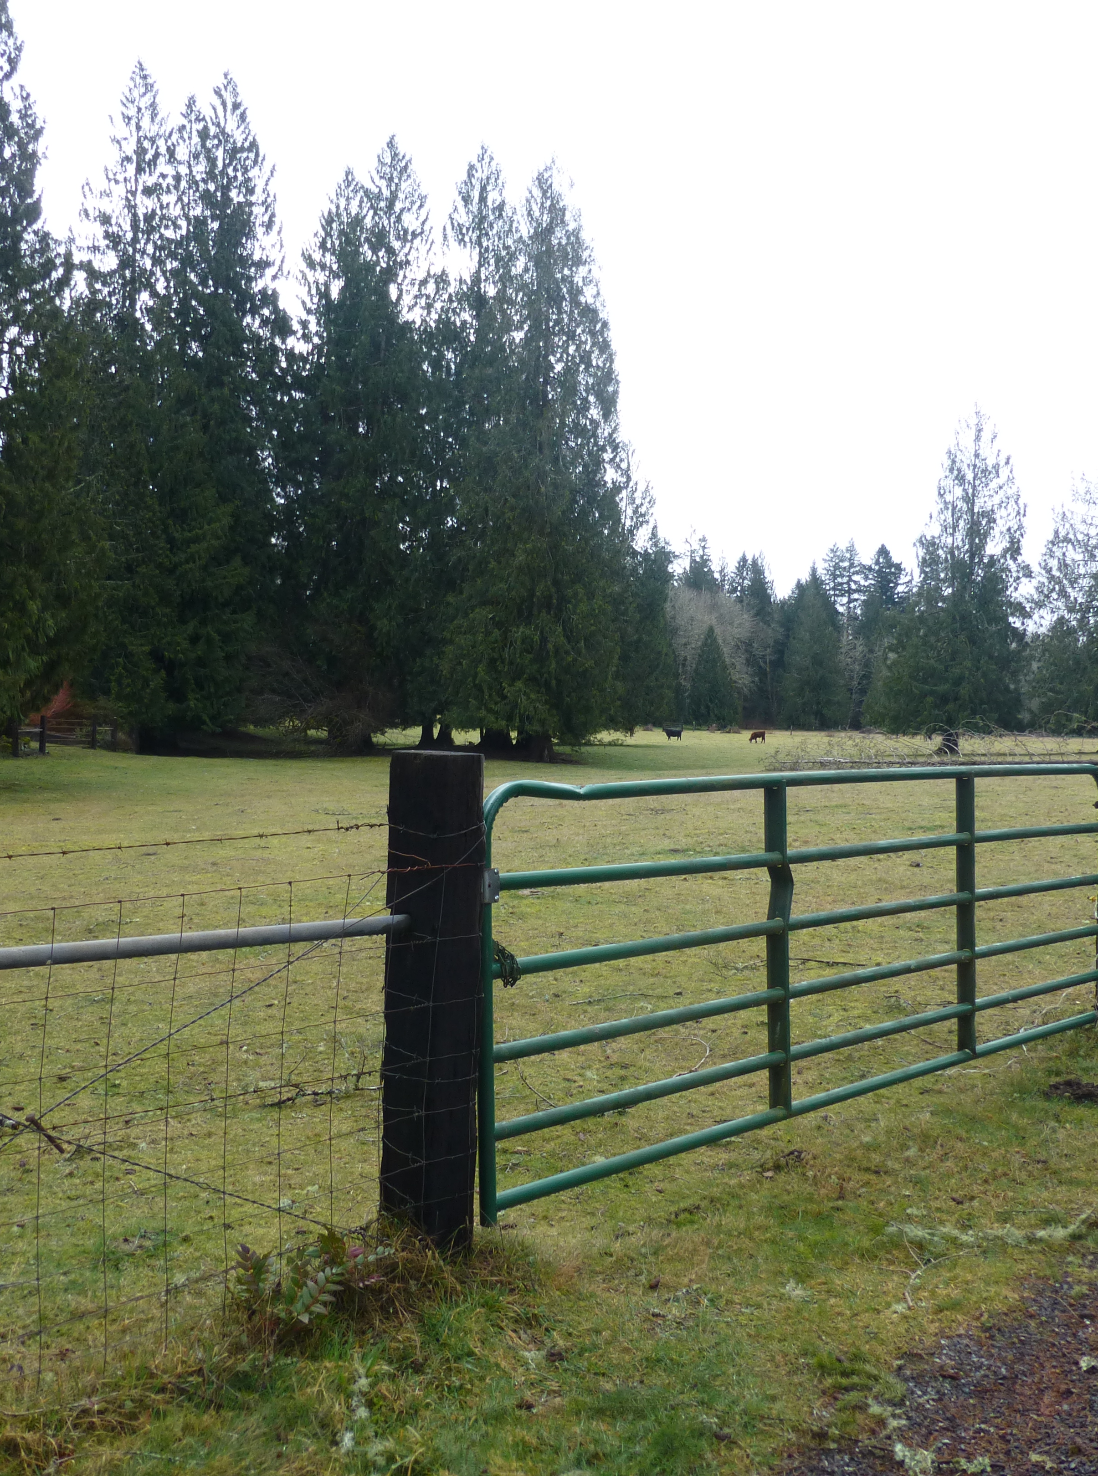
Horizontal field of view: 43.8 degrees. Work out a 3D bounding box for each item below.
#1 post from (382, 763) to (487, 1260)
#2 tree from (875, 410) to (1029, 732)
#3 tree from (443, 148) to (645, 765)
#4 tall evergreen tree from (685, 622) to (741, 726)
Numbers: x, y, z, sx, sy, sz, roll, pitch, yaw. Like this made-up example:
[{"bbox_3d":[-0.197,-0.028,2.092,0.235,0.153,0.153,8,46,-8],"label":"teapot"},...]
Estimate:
[{"bbox_3d":[-0.335,0.737,3.940,0.180,1.390,0.230,0,1,-44],"label":"post"},{"bbox_3d":[24.940,-9.749,84.000,9.465,21.107,8.992,1,1,0],"label":"tree"},{"bbox_3d":[-0.144,-10.372,51.000,7.356,22.411,6.988,1,1,0],"label":"tree"},{"bbox_3d":[20.304,-7.758,170.000,6.896,13.409,6.551,1,1,0],"label":"tall evergreen tree"}]

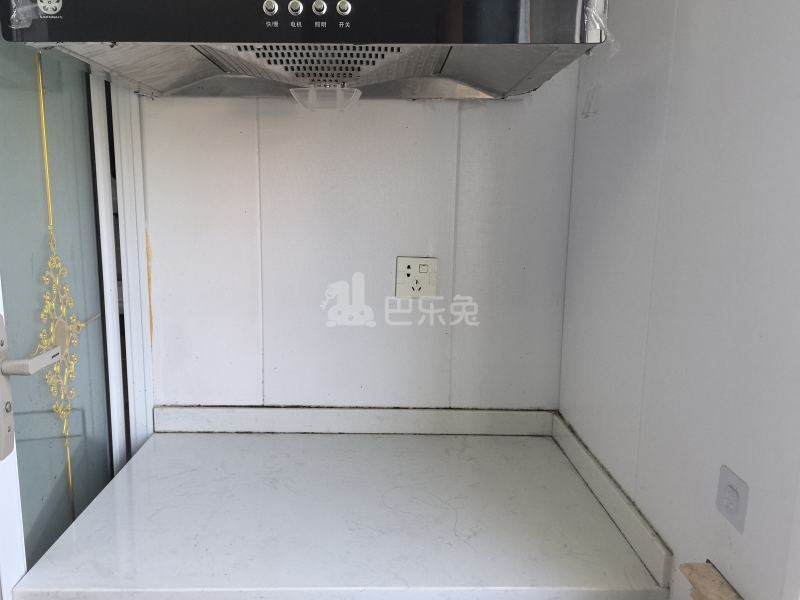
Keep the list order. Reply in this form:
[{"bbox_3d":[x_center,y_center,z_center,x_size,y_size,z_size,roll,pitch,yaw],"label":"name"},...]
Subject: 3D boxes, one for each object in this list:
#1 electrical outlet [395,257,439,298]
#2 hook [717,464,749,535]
[{"bbox_3d":[0.036,-0.045,1.293,0.087,0.087,0.010,1,10,-2],"label":"electrical outlet"},{"bbox_3d":[0.365,0.221,0.696,0.012,0.058,0.057,1,10,-2],"label":"hook"}]

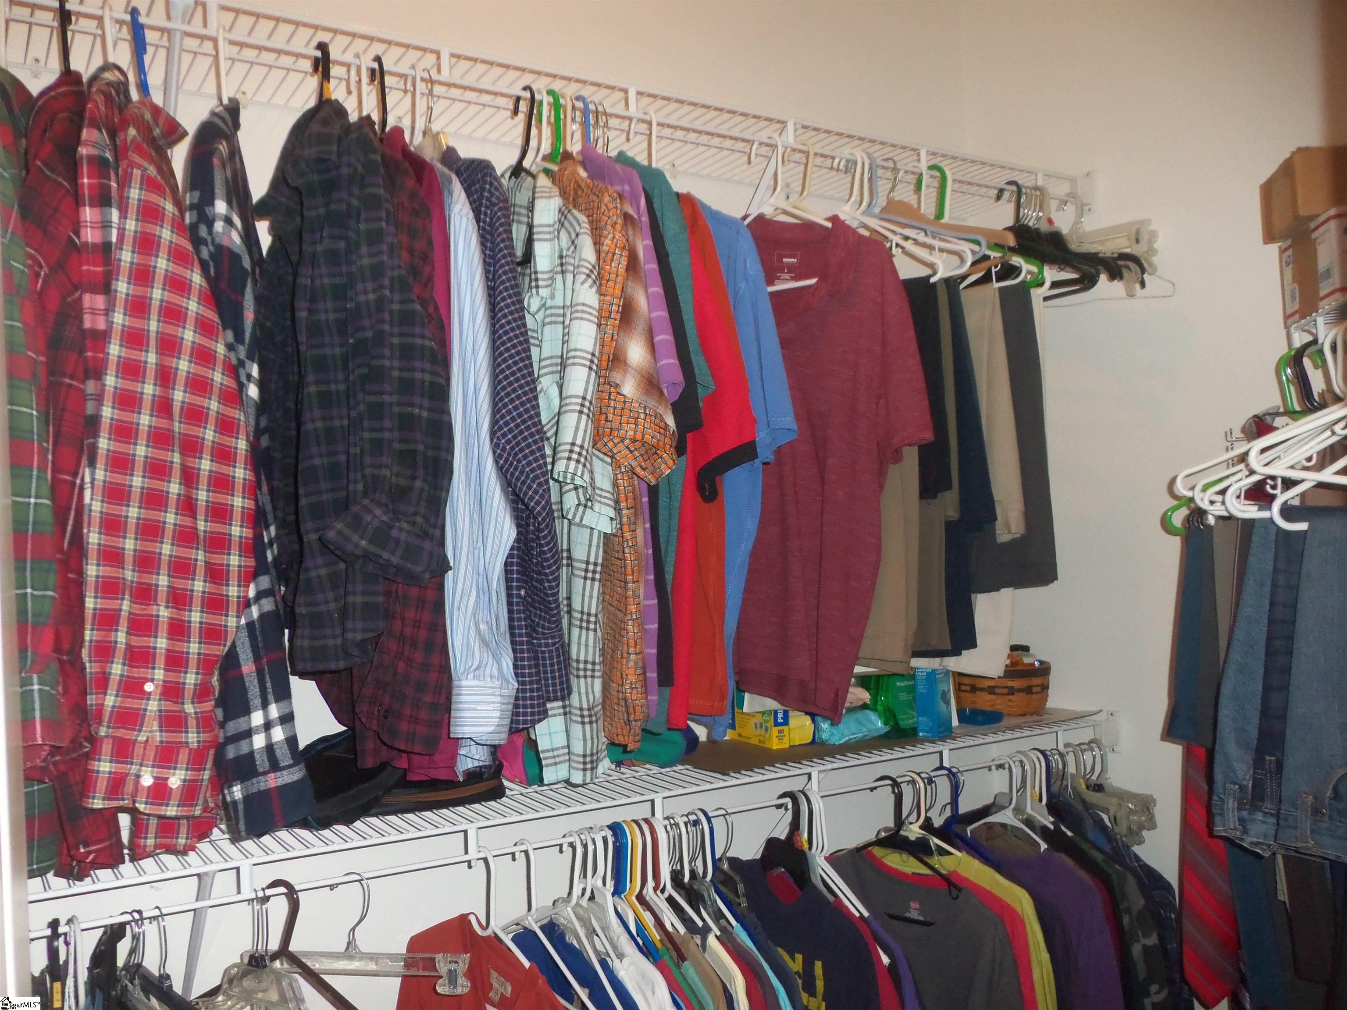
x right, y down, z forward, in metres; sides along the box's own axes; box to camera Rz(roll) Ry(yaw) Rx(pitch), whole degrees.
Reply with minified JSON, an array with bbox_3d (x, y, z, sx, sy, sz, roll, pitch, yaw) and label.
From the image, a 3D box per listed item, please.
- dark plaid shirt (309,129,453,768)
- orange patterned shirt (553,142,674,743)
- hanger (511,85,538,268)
[{"bbox_3d":[-0.419,-0.104,1.467,0.130,0.882,0.463,0,-1,-34],"label":"dark plaid shirt"},{"bbox_3d":[-0.156,-0.093,1.592,0.115,0.852,0.512,-1,-1,-30],"label":"orange patterned shirt"},{"bbox_3d":[-0.209,-0.483,1.587,0.020,0.256,0.414,0,-1,-34],"label":"hanger"}]

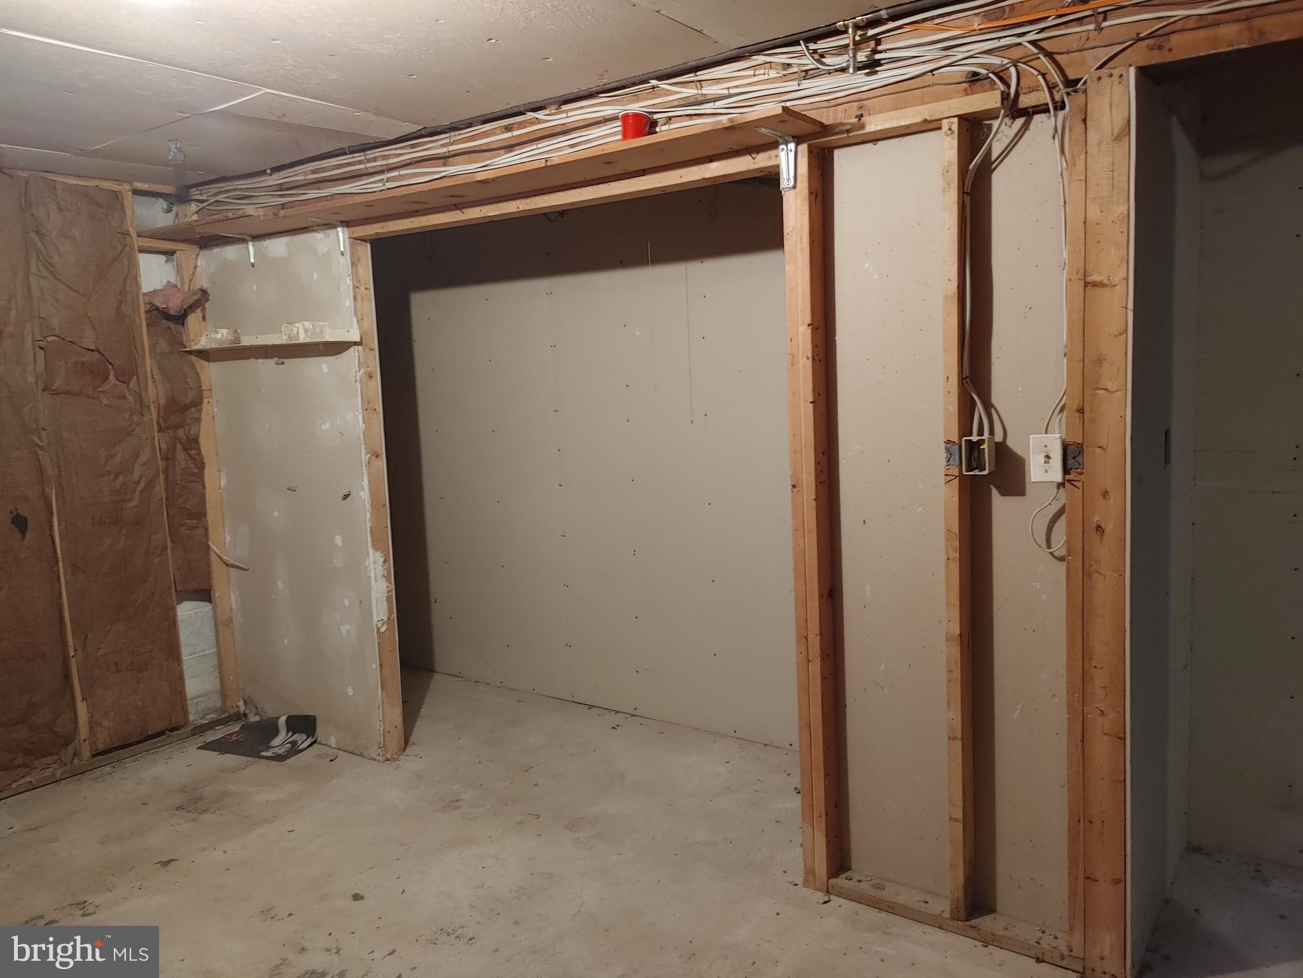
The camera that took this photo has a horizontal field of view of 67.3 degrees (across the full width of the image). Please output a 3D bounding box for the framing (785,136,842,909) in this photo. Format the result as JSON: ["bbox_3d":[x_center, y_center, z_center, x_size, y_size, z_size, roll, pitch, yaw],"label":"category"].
[{"bbox_3d":[0.461,0.122,2.791,0.078,2.123,0.090,2,8,36],"label":"framing"}]

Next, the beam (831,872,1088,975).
[{"bbox_3d":[0.823,1.169,2.681,0.697,0.038,0.090,2,8,36],"label":"beam"}]

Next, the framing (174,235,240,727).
[{"bbox_3d":[-2.034,-0.014,4.493,0.039,2.110,0.092,2,8,36],"label":"framing"}]

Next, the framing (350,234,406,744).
[{"bbox_3d":[-1.116,0.074,3.945,0.040,2.080,0.092,3,9,36],"label":"framing"}]

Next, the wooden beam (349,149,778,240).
[{"bbox_3d":[-0.388,-0.951,3.255,1.911,0.040,0.090,3,9,36],"label":"wooden beam"}]

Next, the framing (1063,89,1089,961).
[{"bbox_3d":[1.040,0.130,2.367,0.040,2.082,0.090,2,8,36],"label":"framing"}]

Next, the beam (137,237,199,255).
[{"bbox_3d":[-2.154,-1.073,4.314,0.089,0.039,0.283,2,8,36],"label":"beam"}]

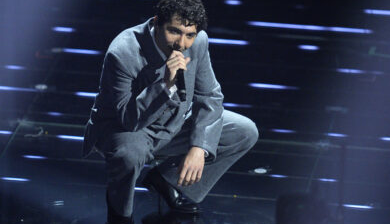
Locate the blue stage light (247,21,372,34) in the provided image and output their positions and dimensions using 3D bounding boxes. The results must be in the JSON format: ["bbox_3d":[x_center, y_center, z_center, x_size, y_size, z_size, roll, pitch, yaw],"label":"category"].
[{"bbox_3d":[0.517,-0.382,19.566,0.575,0.025,0.030,5,22,12],"label":"blue stage light"}]

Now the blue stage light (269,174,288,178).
[{"bbox_3d":[0.346,0.267,17.959,0.080,0.025,0.030,4,22,11],"label":"blue stage light"}]

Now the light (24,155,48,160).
[{"bbox_3d":[-0.668,0.191,18.149,0.108,0.025,0.030,4,22,11],"label":"light"}]

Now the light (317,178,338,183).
[{"bbox_3d":[0.548,0.283,17.920,0.088,0.025,0.030,4,22,11],"label":"light"}]

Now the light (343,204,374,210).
[{"bbox_3d":[0.662,0.389,17.658,0.120,0.025,0.030,4,22,11],"label":"light"}]

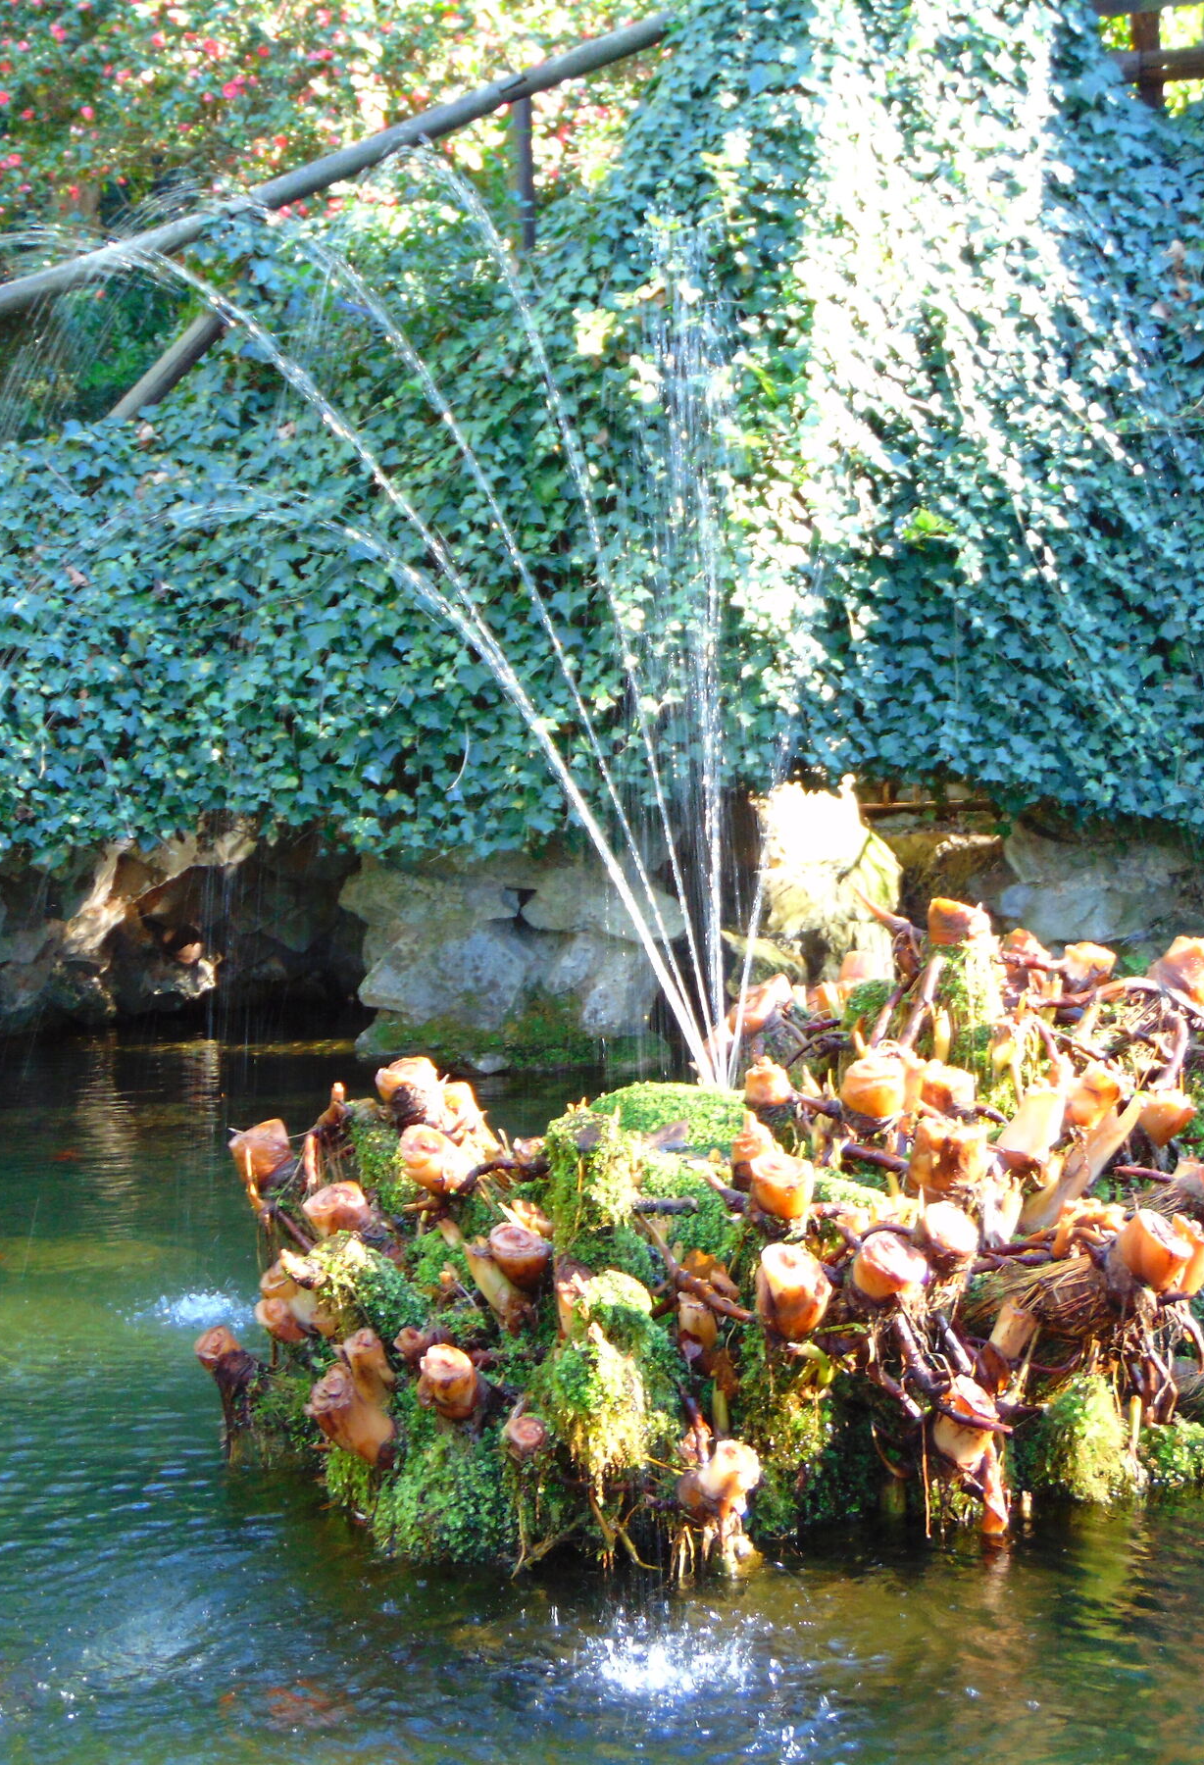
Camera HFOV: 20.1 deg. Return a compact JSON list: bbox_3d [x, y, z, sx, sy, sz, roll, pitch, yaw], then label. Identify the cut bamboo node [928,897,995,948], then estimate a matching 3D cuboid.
[{"bbox_3d":[0.584,0.066,5.550,0.100,0.085,0.100,0,3,0],"label":"cut bamboo node"}]

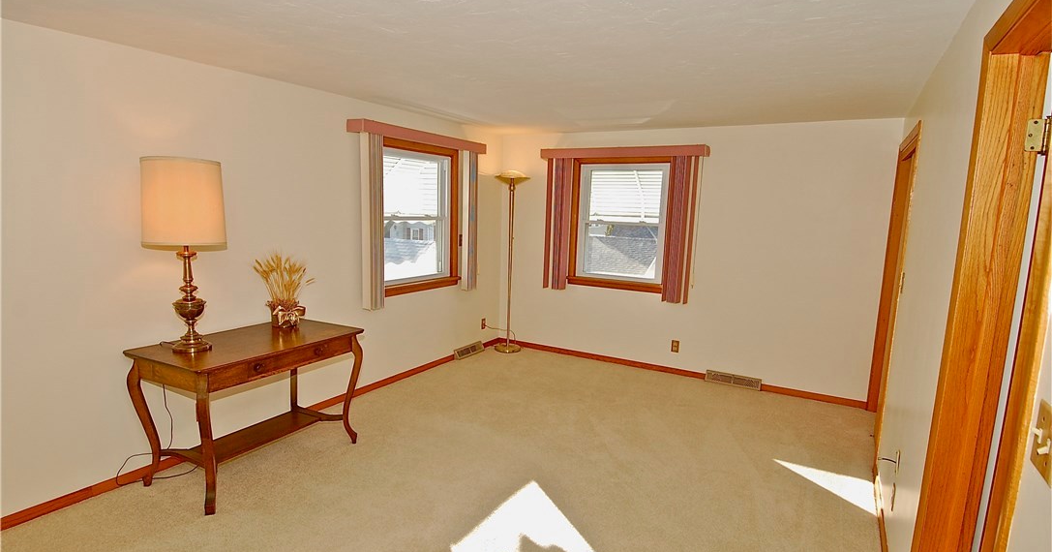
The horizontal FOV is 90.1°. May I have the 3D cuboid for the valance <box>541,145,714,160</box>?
[{"bbox_3d":[0.885,-1.161,4.975,1.611,0.096,0.171,7,9,31],"label":"valance"}]

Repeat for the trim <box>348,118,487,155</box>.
[{"bbox_3d":[-0.861,-1.170,4.518,0.179,0.092,1.520,7,9,31],"label":"trim"}]

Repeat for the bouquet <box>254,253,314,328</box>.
[{"bbox_3d":[-1.555,0.085,3.387,0.319,0.475,0.351,7,9,31],"label":"bouquet"}]

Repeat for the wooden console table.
[{"bbox_3d":[-1.585,0.745,3.098,0.648,0.759,1.024,7,9,31],"label":"wooden console table"}]

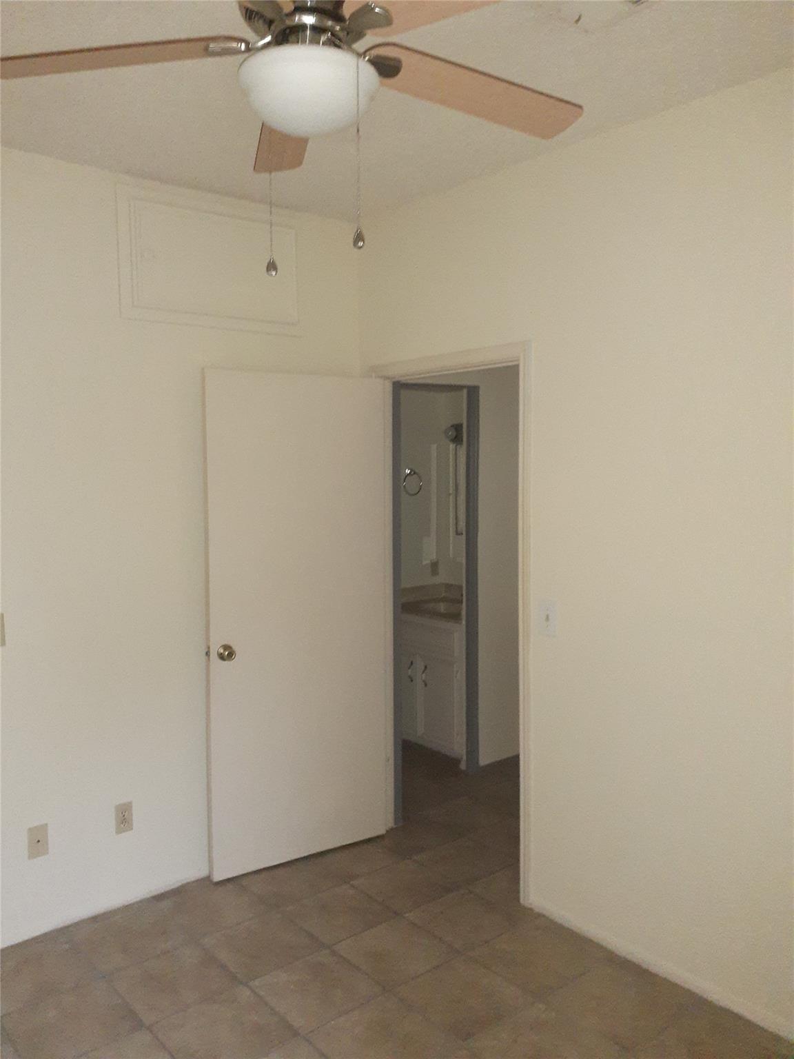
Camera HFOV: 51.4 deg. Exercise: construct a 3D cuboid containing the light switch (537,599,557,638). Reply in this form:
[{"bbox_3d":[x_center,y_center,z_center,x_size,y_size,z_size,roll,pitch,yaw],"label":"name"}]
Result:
[{"bbox_3d":[0.538,0.324,2.984,0.018,0.122,0.078,-4,6,-40],"label":"light switch"}]

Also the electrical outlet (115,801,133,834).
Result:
[{"bbox_3d":[-1.035,1.098,3.139,0.070,0.114,0.010,-4,6,-40],"label":"electrical outlet"}]

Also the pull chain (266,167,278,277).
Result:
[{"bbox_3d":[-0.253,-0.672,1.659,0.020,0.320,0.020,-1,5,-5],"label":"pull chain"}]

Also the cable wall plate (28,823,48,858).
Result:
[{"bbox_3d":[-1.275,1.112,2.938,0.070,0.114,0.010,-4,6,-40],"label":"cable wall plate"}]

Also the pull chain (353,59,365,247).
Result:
[{"bbox_3d":[-0.068,-0.667,1.466,0.020,0.330,0.020,-1,5,-5],"label":"pull chain"}]

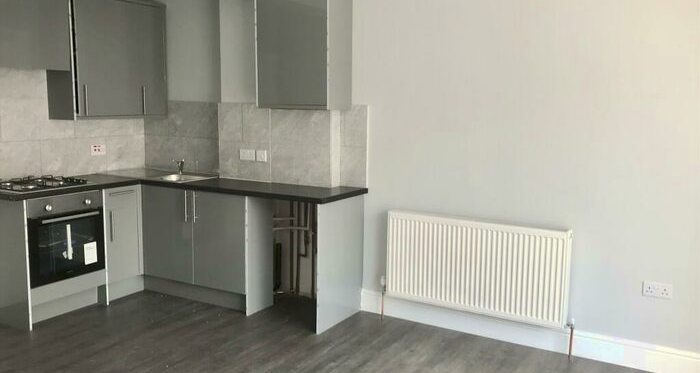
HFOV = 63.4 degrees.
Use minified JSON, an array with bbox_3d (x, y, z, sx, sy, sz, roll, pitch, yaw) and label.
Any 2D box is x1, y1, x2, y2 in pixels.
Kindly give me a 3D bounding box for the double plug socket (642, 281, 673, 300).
[{"bbox_3d":[1.752,0.592,3.228,0.146,0.086,0.010,5,9,30],"label":"double plug socket"}]

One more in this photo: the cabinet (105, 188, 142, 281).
[{"bbox_3d":[-1.981,0.340,4.504,0.600,0.718,0.349,5,9,30],"label":"cabinet"}]

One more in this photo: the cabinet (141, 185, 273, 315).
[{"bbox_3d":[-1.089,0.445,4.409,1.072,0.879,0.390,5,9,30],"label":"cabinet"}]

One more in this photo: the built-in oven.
[{"bbox_3d":[-2.203,0.333,4.093,0.585,0.599,0.588,5,9,30],"label":"built-in oven"}]

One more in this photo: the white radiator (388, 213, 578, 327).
[{"bbox_3d":[0.799,0.512,3.695,1.183,0.595,0.100,5,9,30],"label":"white radiator"}]

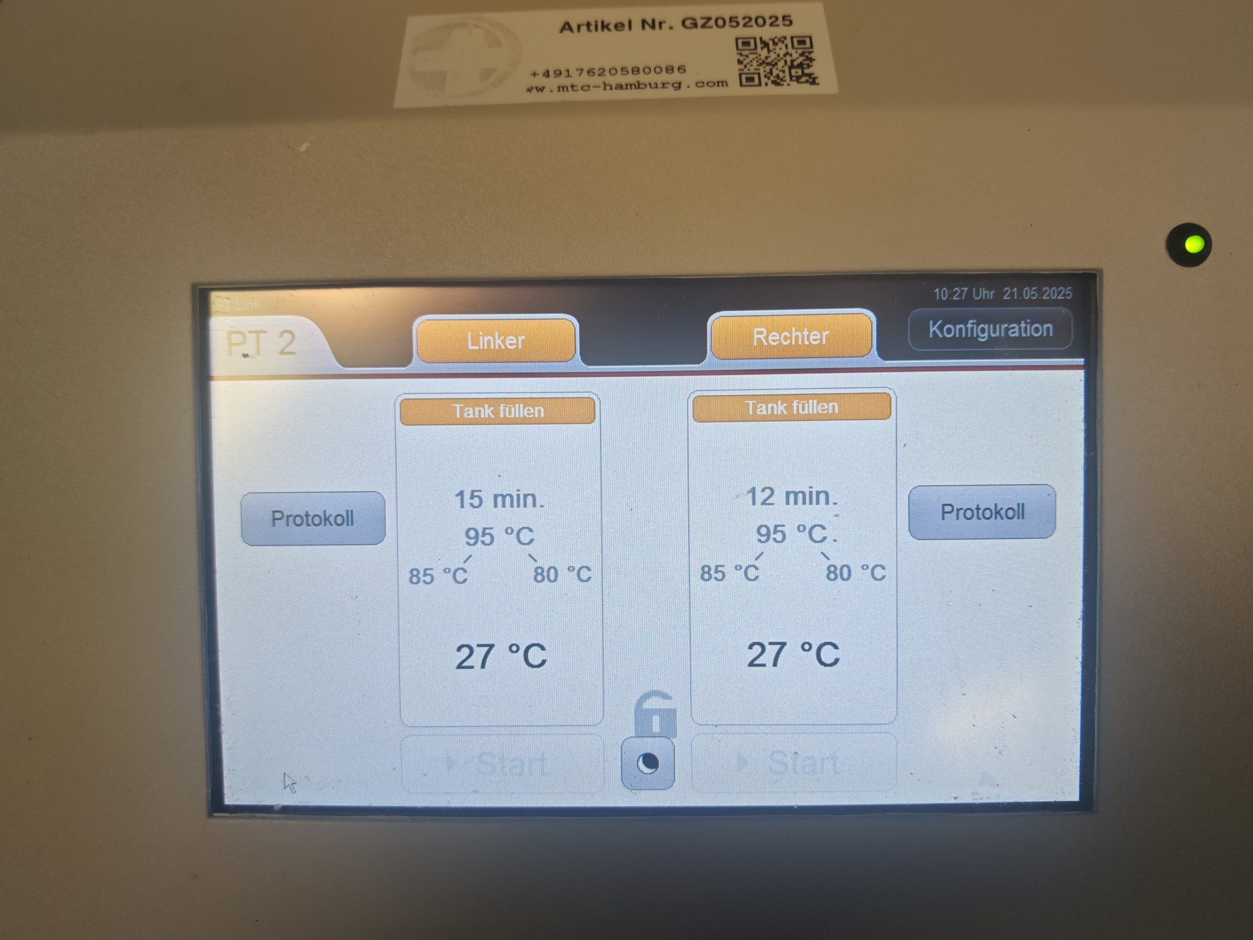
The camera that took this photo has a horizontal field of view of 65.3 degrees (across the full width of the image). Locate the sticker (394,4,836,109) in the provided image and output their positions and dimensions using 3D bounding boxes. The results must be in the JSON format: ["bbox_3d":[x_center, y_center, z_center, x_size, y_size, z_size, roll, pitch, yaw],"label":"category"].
[{"bbox_3d":[-0.002,-0.074,0.174,0.076,0.001,0.025,-1,59,1],"label":"sticker"}]

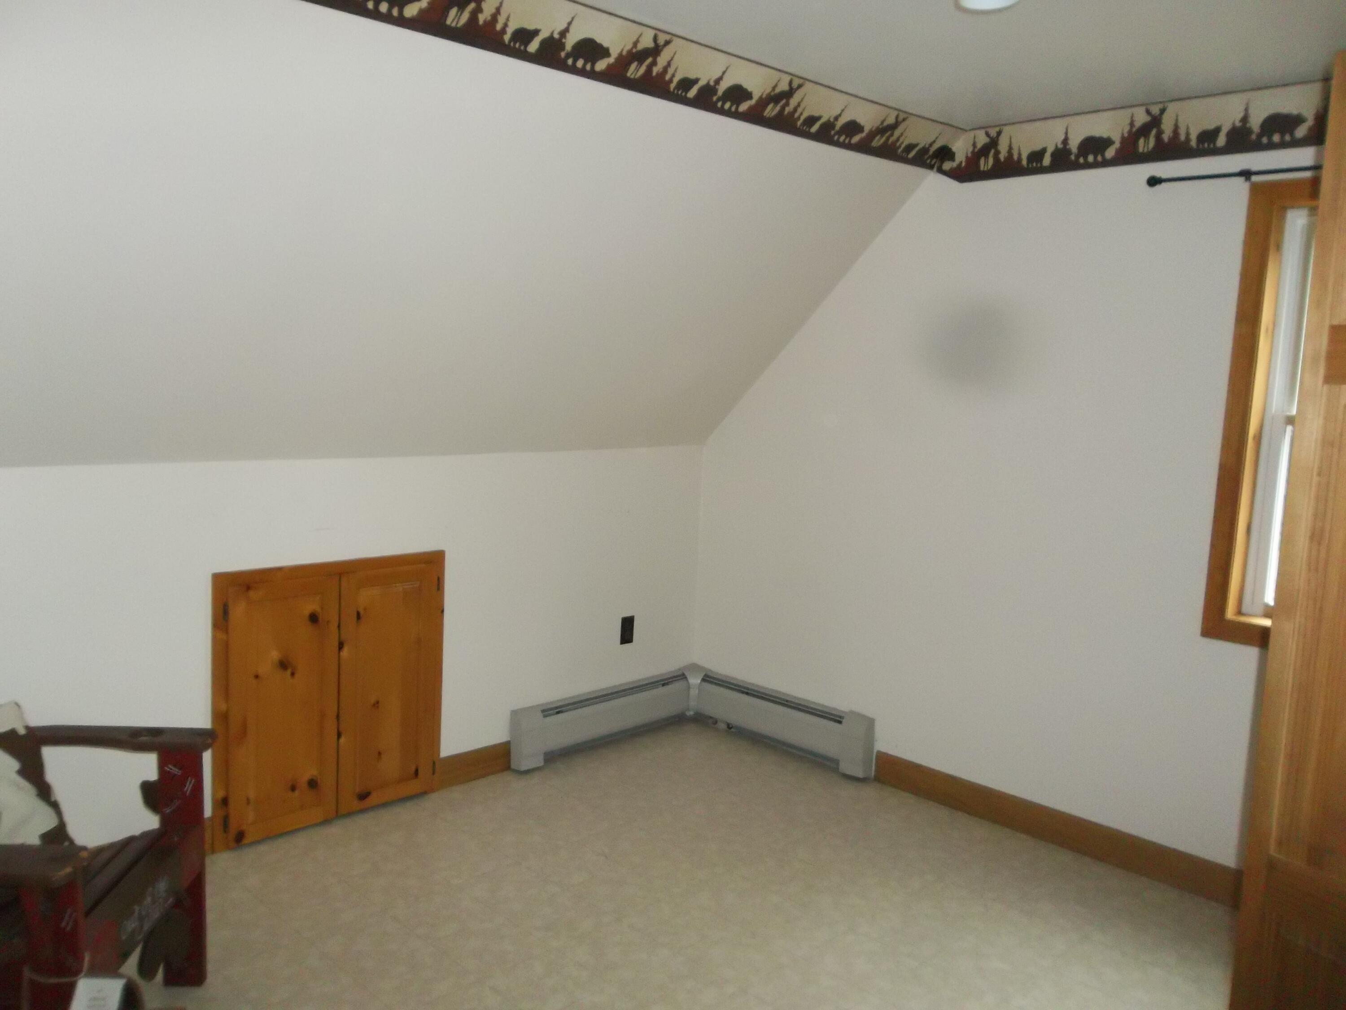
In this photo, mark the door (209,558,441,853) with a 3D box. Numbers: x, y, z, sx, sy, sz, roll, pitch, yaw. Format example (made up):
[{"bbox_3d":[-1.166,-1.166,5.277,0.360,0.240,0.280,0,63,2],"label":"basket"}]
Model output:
[{"bbox_3d":[-1.143,0.630,3.543,0.807,0.896,0.030,-5,10,-42],"label":"door"}]

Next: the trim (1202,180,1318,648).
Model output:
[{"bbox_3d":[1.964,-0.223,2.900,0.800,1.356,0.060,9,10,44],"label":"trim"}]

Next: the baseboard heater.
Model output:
[{"bbox_3d":[0.085,0.933,4.093,1.085,0.250,0.974,-5,10,-44],"label":"baseboard heater"}]

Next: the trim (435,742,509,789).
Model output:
[{"bbox_3d":[-0.751,0.981,3.961,0.307,0.124,0.018,-5,10,-42],"label":"trim"}]

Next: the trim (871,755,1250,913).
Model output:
[{"bbox_3d":[1.297,1.103,3.651,1.378,0.124,0.018,9,10,44],"label":"trim"}]

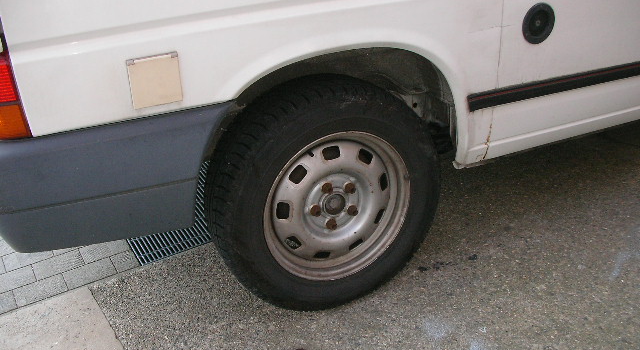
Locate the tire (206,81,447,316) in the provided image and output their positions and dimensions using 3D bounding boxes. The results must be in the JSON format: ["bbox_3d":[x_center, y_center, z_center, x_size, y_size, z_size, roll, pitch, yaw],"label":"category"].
[{"bbox_3d":[0.018,0.056,1.888,0.640,0.640,0.205,-13,27,-22],"label":"tire"}]

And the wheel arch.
[{"bbox_3d":[0.000,-0.157,1.773,0.710,0.370,0.250,-13,27,-22],"label":"wheel arch"}]

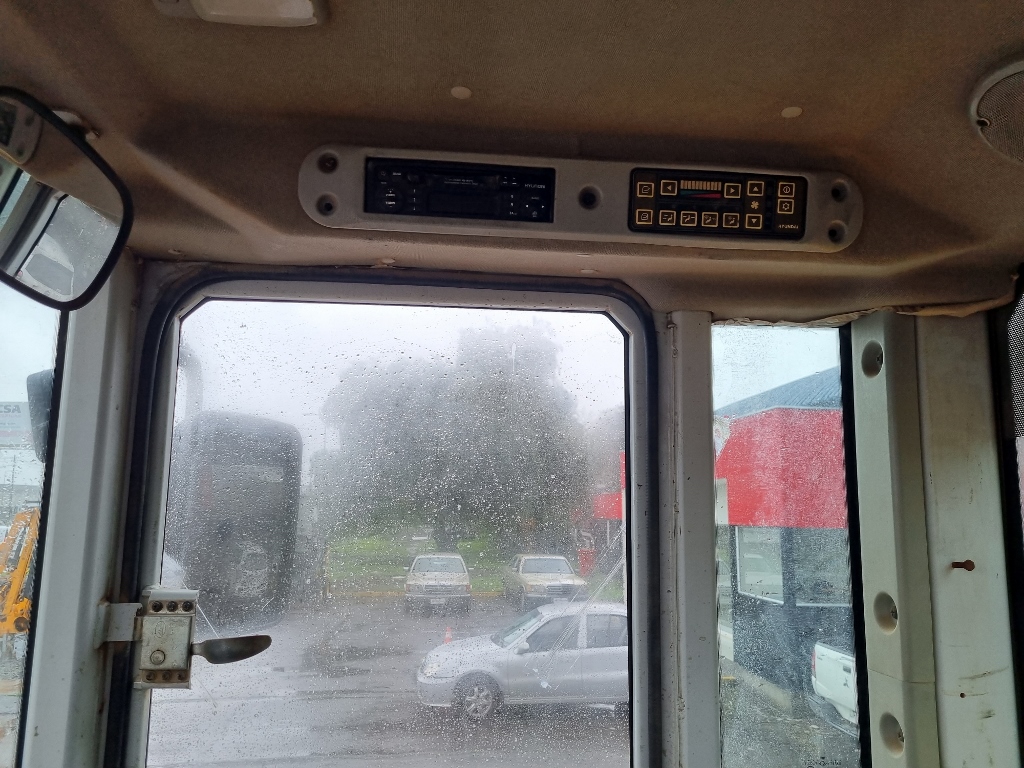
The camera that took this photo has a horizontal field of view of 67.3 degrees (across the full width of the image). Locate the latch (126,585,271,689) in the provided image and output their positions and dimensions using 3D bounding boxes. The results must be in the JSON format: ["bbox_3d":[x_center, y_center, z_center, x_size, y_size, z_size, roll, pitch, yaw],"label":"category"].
[{"bbox_3d":[-0.296,0.243,0.736,0.131,0.091,0.045,1,-8,-6],"label":"latch"}]

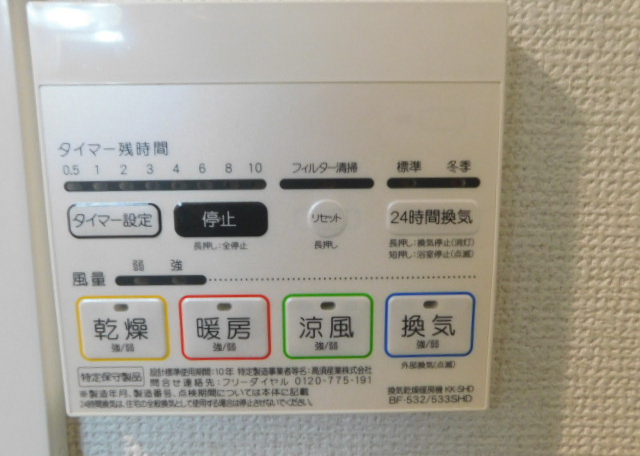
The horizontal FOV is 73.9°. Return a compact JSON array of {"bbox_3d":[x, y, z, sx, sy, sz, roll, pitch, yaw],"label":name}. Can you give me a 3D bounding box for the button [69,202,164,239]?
[{"bbox_3d":[-0.061,-0.002,0.125,0.027,0.010,0.004,-1,7,-1],"label":"button"}]

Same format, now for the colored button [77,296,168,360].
[{"bbox_3d":[-0.060,0.031,0.130,0.027,0.020,0.004,-1,7,-1],"label":"colored button"}]

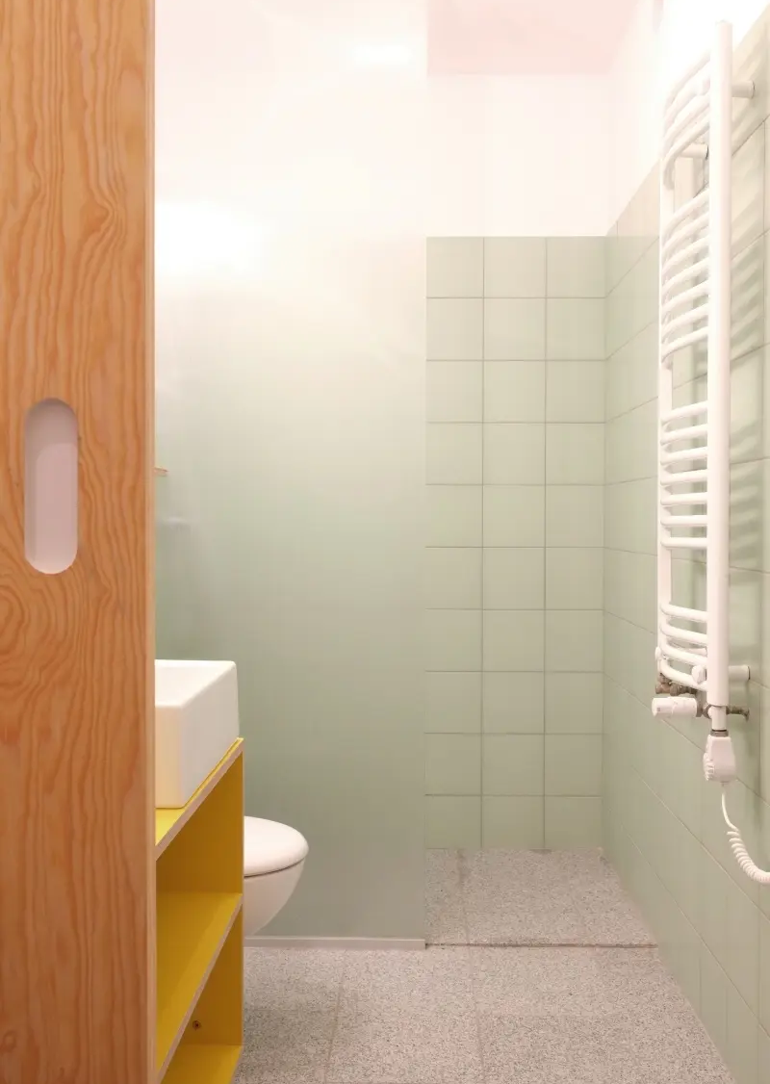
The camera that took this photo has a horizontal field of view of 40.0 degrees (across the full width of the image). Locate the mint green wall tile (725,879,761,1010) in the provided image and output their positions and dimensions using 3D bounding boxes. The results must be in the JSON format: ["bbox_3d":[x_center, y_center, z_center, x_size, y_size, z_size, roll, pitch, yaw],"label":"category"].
[{"bbox_3d":[0.678,0.755,1.993,0.009,0.199,0.194,0,1,1],"label":"mint green wall tile"}]

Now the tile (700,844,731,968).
[{"bbox_3d":[0.678,0.747,2.168,0.009,0.198,0.195,0,1,1],"label":"tile"}]

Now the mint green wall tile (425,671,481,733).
[{"bbox_3d":[0.216,0.522,3.439,0.199,0.199,0.009,0,1,1],"label":"mint green wall tile"}]

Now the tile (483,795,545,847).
[{"bbox_3d":[0.415,0.906,3.429,0.198,0.173,0.009,0,1,1],"label":"tile"}]

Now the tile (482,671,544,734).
[{"bbox_3d":[0.413,0.517,3.419,0.198,0.198,0.009,0,1,1],"label":"tile"}]

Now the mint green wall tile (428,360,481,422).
[{"bbox_3d":[0.217,-0.483,3.417,0.199,0.199,0.009,0,1,1],"label":"mint green wall tile"}]

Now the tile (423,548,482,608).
[{"bbox_3d":[0.216,0.119,3.413,0.198,0.198,0.009,0,1,1],"label":"tile"}]

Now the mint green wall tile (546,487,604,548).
[{"bbox_3d":[0.609,-0.082,3.400,0.187,0.198,0.009,0,1,1],"label":"mint green wall tile"}]

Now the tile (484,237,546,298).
[{"bbox_3d":[0.415,-0.879,3.387,0.198,0.192,0.009,0,1,1],"label":"tile"}]

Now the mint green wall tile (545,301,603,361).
[{"bbox_3d":[0.613,-0.684,3.404,0.188,0.199,0.009,0,1,1],"label":"mint green wall tile"}]

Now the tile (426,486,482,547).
[{"bbox_3d":[0.215,-0.083,3.410,0.196,0.198,0.009,0,1,1],"label":"tile"}]

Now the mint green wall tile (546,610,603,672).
[{"bbox_3d":[0.611,0.319,3.414,0.188,0.198,0.009,0,1,1],"label":"mint green wall tile"}]

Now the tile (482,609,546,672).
[{"bbox_3d":[0.414,0.318,3.414,0.198,0.198,0.009,0,1,1],"label":"tile"}]

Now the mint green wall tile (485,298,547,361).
[{"bbox_3d":[0.417,-0.681,3.393,0.198,0.198,0.009,0,1,1],"label":"mint green wall tile"}]

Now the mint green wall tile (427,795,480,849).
[{"bbox_3d":[0.216,0.908,3.448,0.199,0.169,0.009,0,1,1],"label":"mint green wall tile"}]

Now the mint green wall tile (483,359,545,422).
[{"bbox_3d":[0.416,-0.481,3.398,0.198,0.198,0.009,0,1,1],"label":"mint green wall tile"}]

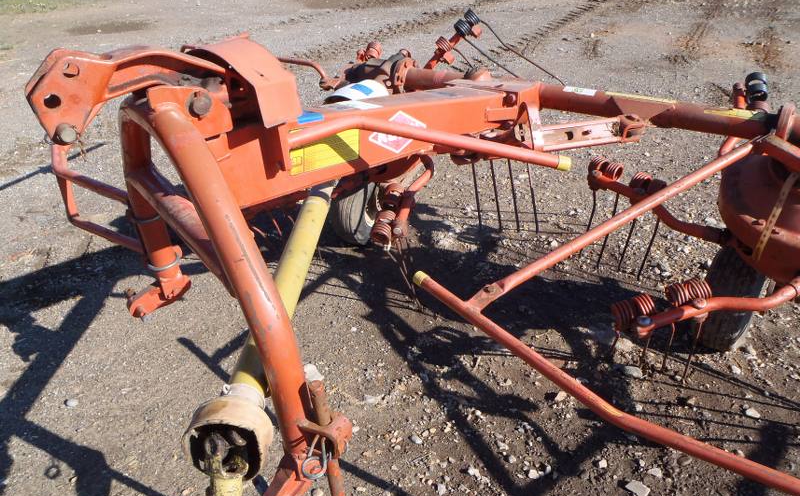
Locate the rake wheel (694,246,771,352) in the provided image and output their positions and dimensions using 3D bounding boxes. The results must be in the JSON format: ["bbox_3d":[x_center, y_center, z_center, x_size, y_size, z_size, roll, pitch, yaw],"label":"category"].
[{"bbox_3d":[1.114,0.170,2.180,0.165,0.370,0.370,15,33,25],"label":"rake wheel"}]

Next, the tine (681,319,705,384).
[{"bbox_3d":[0.867,0.300,1.913,0.025,0.387,0.025,-16,46,-1],"label":"tine"}]

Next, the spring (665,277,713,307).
[{"bbox_3d":[0.802,0.124,1.800,0.125,0.065,0.065,-19,31,-2],"label":"spring"}]

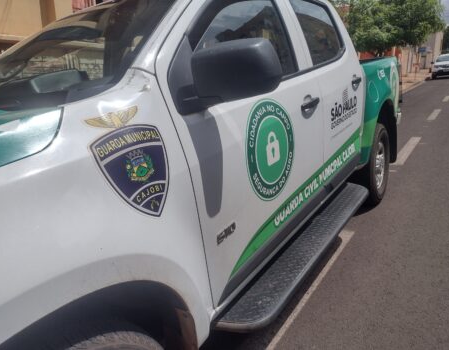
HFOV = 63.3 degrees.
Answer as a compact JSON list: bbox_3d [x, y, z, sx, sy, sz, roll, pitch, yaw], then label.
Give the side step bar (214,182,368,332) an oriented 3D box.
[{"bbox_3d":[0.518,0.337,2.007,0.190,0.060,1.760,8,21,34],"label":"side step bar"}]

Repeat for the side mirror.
[{"bbox_3d":[0.041,-0.301,1.067,0.200,0.172,0.160,8,21,34],"label":"side mirror"}]

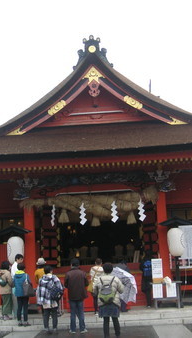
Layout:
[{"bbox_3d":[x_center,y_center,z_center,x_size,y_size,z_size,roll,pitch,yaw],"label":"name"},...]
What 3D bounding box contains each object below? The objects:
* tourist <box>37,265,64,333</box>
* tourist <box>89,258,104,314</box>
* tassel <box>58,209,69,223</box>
[{"bbox_3d":[-1.126,3.190,11.876,0.580,1.574,0.420,-3,-10,3],"label":"tourist"},{"bbox_3d":[0.004,3.267,13.353,0.440,1.526,0.310,-3,-12,2],"label":"tourist"},{"bbox_3d":[-0.955,1.437,14.500,0.340,0.420,0.320,-3,-10,3],"label":"tassel"}]

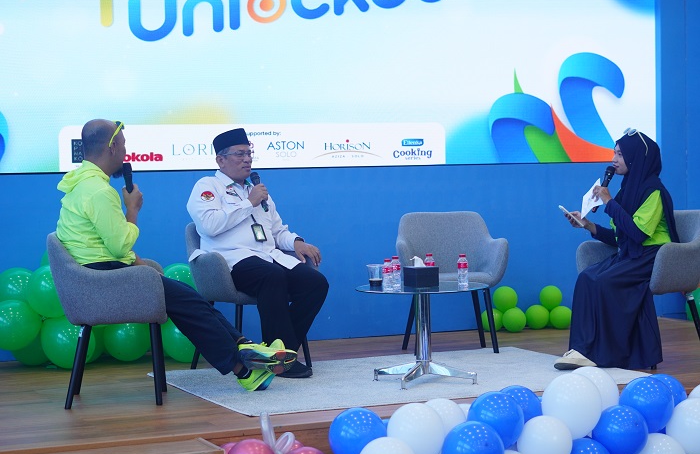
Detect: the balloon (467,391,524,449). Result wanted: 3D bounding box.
[{"bbox_3d":[0.634,0.841,6.330,0.245,0.250,0.245,-1,3,0],"label":"balloon"}]

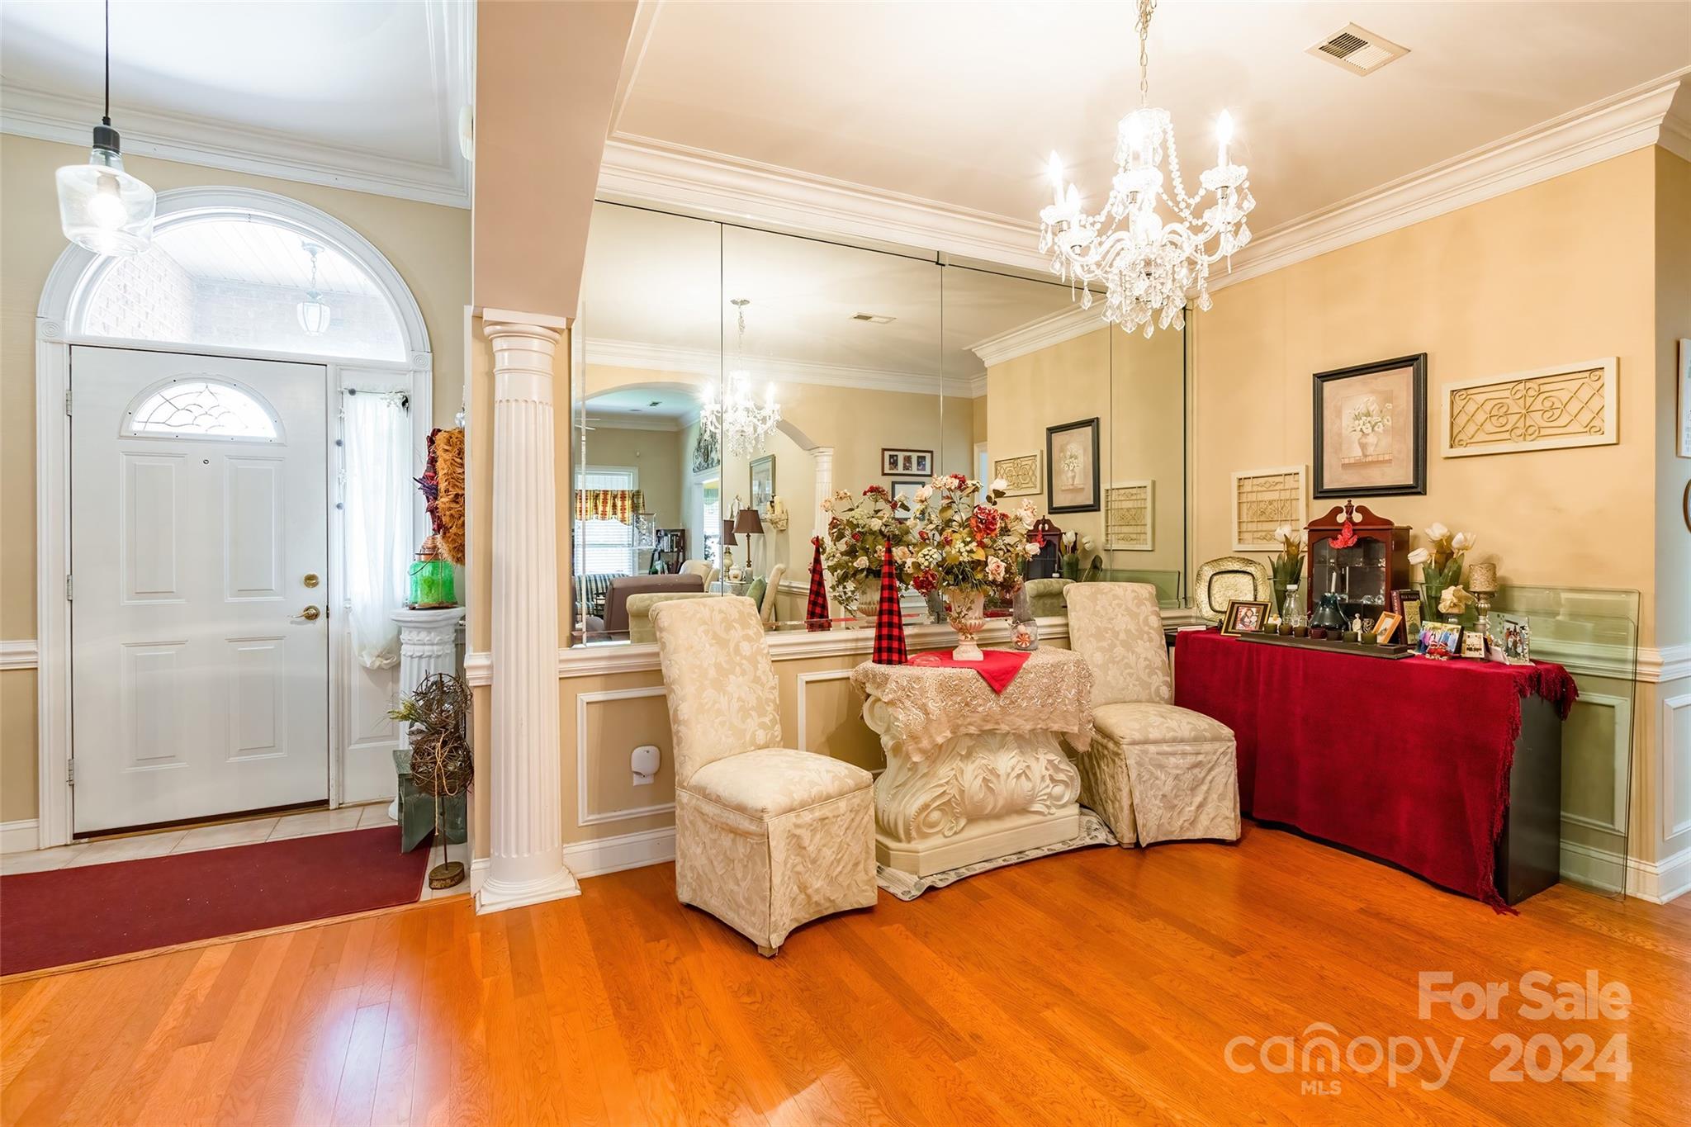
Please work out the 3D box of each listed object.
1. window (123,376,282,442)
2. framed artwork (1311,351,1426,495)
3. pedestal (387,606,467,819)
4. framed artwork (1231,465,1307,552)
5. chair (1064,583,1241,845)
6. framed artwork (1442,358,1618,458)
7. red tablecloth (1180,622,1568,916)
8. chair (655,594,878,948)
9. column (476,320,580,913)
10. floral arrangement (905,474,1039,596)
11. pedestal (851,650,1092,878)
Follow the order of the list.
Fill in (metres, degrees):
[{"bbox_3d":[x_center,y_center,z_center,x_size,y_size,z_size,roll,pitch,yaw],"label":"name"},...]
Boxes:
[{"bbox_3d":[-2.817,-0.685,3.309,0.561,0.294,0.040,-1,1,-26],"label":"window"},{"bbox_3d":[2.327,-0.598,3.366,0.030,0.601,0.479,-1,1,-26],"label":"framed artwork"},{"bbox_3d":[-1.865,0.677,3.350,0.330,0.920,0.330,-1,1,-26],"label":"pedestal"},{"bbox_3d":[2.126,-0.272,3.790,0.025,0.409,0.401,-1,1,-26],"label":"framed artwork"},{"bbox_3d":[1.348,0.625,3.381,0.480,1.020,0.620,0,1,-10],"label":"chair"},{"bbox_3d":[2.579,-0.581,2.861,0.025,0.303,0.531,-1,1,-26],"label":"framed artwork"},{"bbox_3d":[2.152,0.746,3.253,0.450,0.790,1.380,-1,1,-26],"label":"red tablecloth"},{"bbox_3d":[-0.290,0.658,2.660,0.470,1.020,0.640,-1,1,-44],"label":"chair"},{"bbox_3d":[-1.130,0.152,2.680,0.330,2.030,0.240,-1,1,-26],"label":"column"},{"bbox_3d":[0.529,-0.119,3.150,0.530,0.520,0.470,-1,1,-26],"label":"floral arrangement"},{"bbox_3d":[0.531,0.773,3.108,0.920,0.750,0.440,-1,1,-26],"label":"pedestal"}]

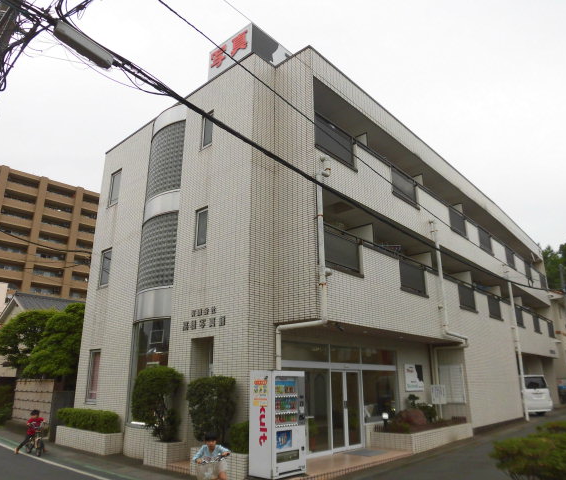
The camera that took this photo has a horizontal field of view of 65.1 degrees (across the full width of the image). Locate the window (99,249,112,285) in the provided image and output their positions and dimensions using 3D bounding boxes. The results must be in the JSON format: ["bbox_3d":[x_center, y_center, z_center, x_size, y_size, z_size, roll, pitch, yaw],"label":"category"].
[{"bbox_3d":[-5.701,0.923,14.336,0.657,1.234,0.100,-15,-23,40],"label":"window"}]

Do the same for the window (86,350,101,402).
[{"bbox_3d":[-5.695,4.117,13.367,0.700,1.550,0.100,-15,-23,40],"label":"window"}]

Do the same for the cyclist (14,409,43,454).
[{"bbox_3d":[-6.444,4.944,11.448,0.600,1.050,0.980,16,-24,-41],"label":"cyclist"}]

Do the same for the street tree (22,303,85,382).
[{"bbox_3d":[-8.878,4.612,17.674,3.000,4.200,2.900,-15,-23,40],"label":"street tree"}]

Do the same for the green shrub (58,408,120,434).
[{"bbox_3d":[-5.378,4.977,12.306,2.935,0.537,0.517,-15,-23,40],"label":"green shrub"}]

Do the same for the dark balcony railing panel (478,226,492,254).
[{"bbox_3d":[8.684,0.020,19.088,0.080,0.930,1.530,-16,-24,39],"label":"dark balcony railing panel"}]

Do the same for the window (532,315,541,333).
[{"bbox_3d":[13.110,4.337,22.955,0.100,0.900,1.250,-15,-23,39],"label":"window"}]

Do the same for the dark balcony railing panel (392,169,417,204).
[{"bbox_3d":[3.772,-1.589,13.807,0.100,0.860,1.630,-15,-23,39],"label":"dark balcony railing panel"}]

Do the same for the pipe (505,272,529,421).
[{"bbox_3d":[10.286,4.546,19.506,0.159,6.269,0.149,-15,-23,39],"label":"pipe"}]

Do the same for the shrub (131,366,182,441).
[{"bbox_3d":[-2.867,3.757,10.180,1.250,1.650,1.100,-15,-23,40],"label":"shrub"}]

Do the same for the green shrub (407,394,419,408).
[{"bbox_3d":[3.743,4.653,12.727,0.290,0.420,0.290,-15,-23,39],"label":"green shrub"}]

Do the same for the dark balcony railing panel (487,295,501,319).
[{"bbox_3d":[8.610,2.811,18.133,0.100,0.820,1.500,-15,-23,39],"label":"dark balcony railing panel"}]

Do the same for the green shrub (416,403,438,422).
[{"bbox_3d":[4.369,5.289,13.487,0.617,0.597,0.597,-15,-23,40],"label":"green shrub"}]

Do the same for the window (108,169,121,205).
[{"bbox_3d":[-5.708,-1.759,15.194,0.657,1.234,0.100,-15,-23,40],"label":"window"}]

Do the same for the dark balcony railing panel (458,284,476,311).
[{"bbox_3d":[6.621,2.074,15.956,0.100,0.876,1.612,-15,-23,39],"label":"dark balcony railing panel"}]

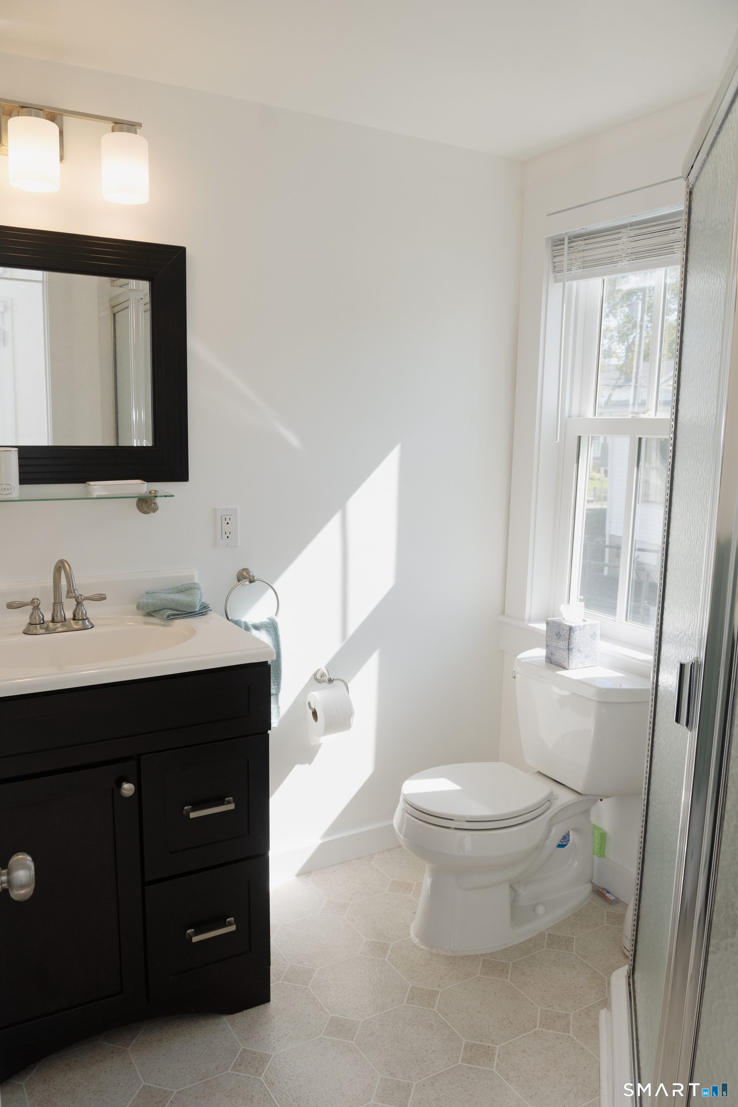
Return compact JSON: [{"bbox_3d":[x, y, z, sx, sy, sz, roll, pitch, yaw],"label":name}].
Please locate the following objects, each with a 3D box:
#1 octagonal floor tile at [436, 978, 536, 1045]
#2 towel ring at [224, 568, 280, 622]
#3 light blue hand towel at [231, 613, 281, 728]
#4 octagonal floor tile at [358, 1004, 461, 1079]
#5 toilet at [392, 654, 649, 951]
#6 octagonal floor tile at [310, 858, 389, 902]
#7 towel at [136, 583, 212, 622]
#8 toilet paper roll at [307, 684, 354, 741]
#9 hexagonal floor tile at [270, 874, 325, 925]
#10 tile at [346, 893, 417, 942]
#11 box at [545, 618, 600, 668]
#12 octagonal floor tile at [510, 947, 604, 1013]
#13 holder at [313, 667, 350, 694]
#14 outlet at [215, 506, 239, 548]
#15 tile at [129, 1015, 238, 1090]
[{"bbox_3d":[0.293,1.129,2.052,0.231,0.010,0.228,-4,9,-30],"label":"octagonal floor tile"},{"bbox_3d":[-0.344,0.139,2.424,0.166,0.189,0.066,-4,9,-31],"label":"towel ring"},{"bbox_3d":[-0.341,0.352,2.446,0.165,0.345,0.075,-3,9,-28],"label":"light blue hand towel"},{"bbox_3d":[0.093,1.129,1.913,0.225,0.010,0.225,-4,9,-30],"label":"octagonal floor tile"},{"bbox_3d":[0.392,0.711,2.401,0.735,0.725,0.455,-4,9,-31],"label":"toilet"},{"bbox_3d":[-0.054,1.032,2.611,0.225,0.010,0.225,-4,9,-30],"label":"octagonal floor tile"},{"bbox_3d":[-0.526,0.136,2.267,0.190,0.070,0.135,-3,9,-28],"label":"towel"},{"bbox_3d":[-0.118,0.488,2.551,0.100,0.134,0.134,-3,9,-28],"label":"toilet paper roll"},{"bbox_3d":[-0.251,1.045,2.497,0.225,0.010,0.225,-4,9,-30],"label":"hexagonal floor tile"},{"bbox_3d":[0.060,1.060,2.416,0.225,0.010,0.225,-4,9,-30],"label":"tile"},{"bbox_3d":[0.608,0.268,2.505,0.105,0.131,0.105,-4,9,-31],"label":"box"},{"bbox_3d":[0.486,1.103,2.141,0.225,0.010,0.225,-4,9,-30],"label":"octagonal floor tile"},{"bbox_3d":[-0.136,0.419,2.580,0.146,0.117,0.086,-4,9,-31],"label":"holder"},{"bbox_3d":[-0.406,-0.075,2.386,0.070,0.115,0.008,-4,9,-31],"label":"outlet"},{"bbox_3d":[-0.419,1.140,1.896,0.231,0.010,0.228,-4,9,-30],"label":"tile"}]

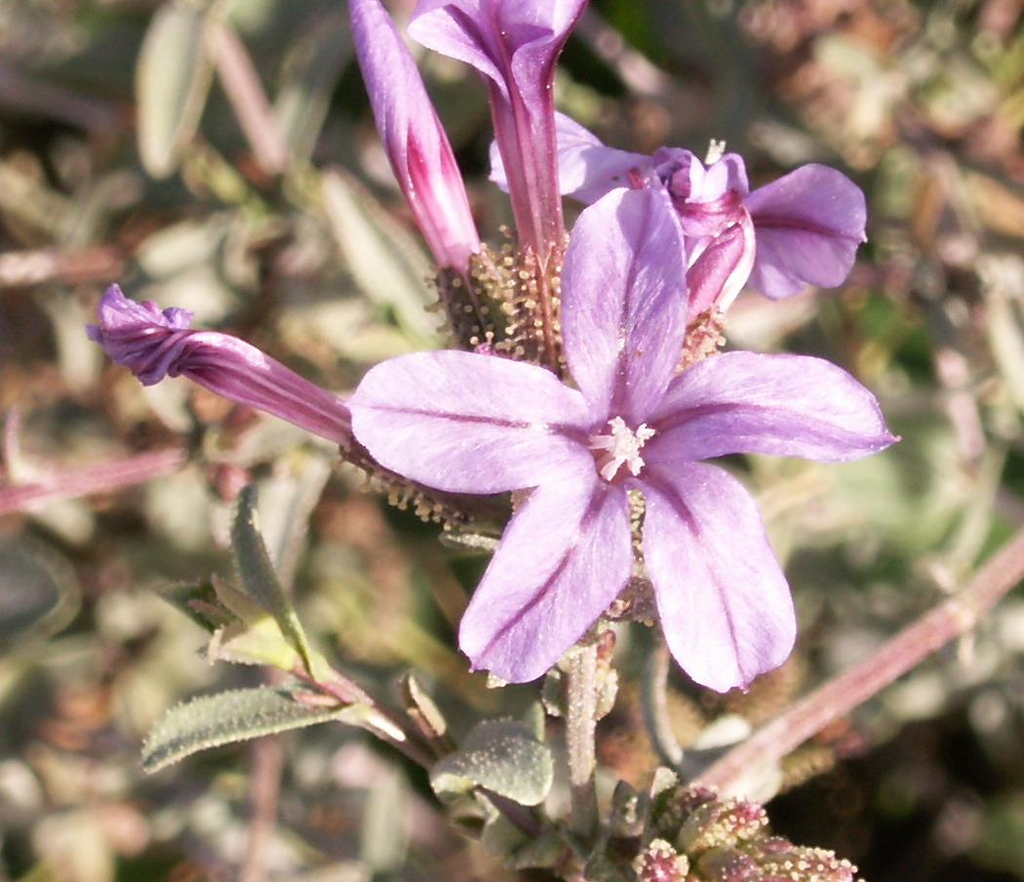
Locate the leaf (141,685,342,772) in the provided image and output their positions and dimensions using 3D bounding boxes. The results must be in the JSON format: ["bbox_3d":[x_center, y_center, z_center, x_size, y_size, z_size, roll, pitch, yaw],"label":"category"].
[{"bbox_3d":[-0.013,0.014,0.117,0.009,0.002,0.003,-14,30,-1],"label":"leaf"}]

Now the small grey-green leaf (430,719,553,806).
[{"bbox_3d":[-0.001,0.015,0.117,0.006,0.003,0.004,0,37,0],"label":"small grey-green leaf"}]

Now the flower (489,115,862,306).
[{"bbox_3d":[0.009,-0.012,0.124,0.019,0.008,0.012,7,8,1],"label":"flower"}]

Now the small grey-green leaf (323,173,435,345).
[{"bbox_3d":[-0.007,-0.010,0.136,0.004,0.011,0.002,-29,-6,-15],"label":"small grey-green leaf"}]

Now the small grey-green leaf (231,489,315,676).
[{"bbox_3d":[-0.012,0.007,0.119,0.002,0.009,0.002,-18,7,35],"label":"small grey-green leaf"}]

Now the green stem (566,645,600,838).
[{"bbox_3d":[0.003,0.015,0.119,0.002,0.009,0.002,0,3,0],"label":"green stem"}]

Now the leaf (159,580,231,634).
[{"bbox_3d":[-0.016,0.008,0.123,0.004,0.002,0.002,29,19,8],"label":"leaf"}]

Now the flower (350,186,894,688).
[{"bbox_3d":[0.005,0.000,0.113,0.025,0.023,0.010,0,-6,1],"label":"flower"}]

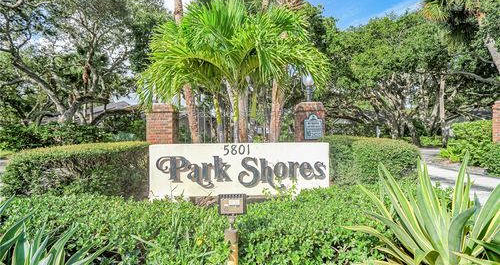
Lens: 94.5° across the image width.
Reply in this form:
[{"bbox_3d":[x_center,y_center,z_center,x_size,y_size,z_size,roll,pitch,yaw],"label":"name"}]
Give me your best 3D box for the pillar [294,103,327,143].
[{"bbox_3d":[1.635,0.215,6.200,0.640,2.000,0.640,0,0,-9],"label":"pillar"}]

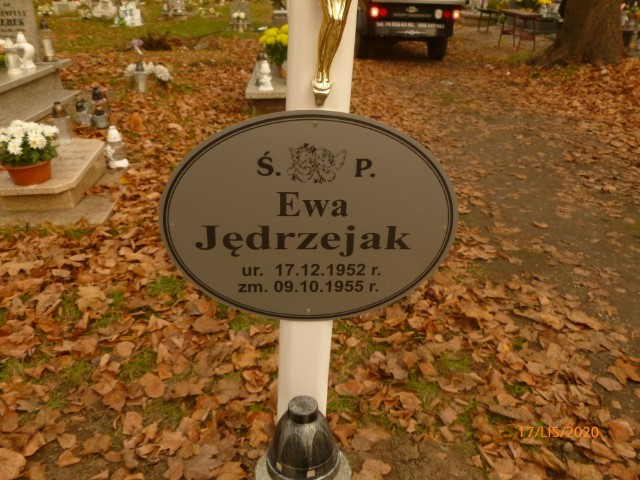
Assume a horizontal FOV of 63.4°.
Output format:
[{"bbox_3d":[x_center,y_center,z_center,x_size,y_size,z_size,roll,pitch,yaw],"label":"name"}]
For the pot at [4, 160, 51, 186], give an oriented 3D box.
[{"bbox_3d":[-1.239,-0.296,2.220,0.180,0.090,0.180,2,26,-1],"label":"pot"}]

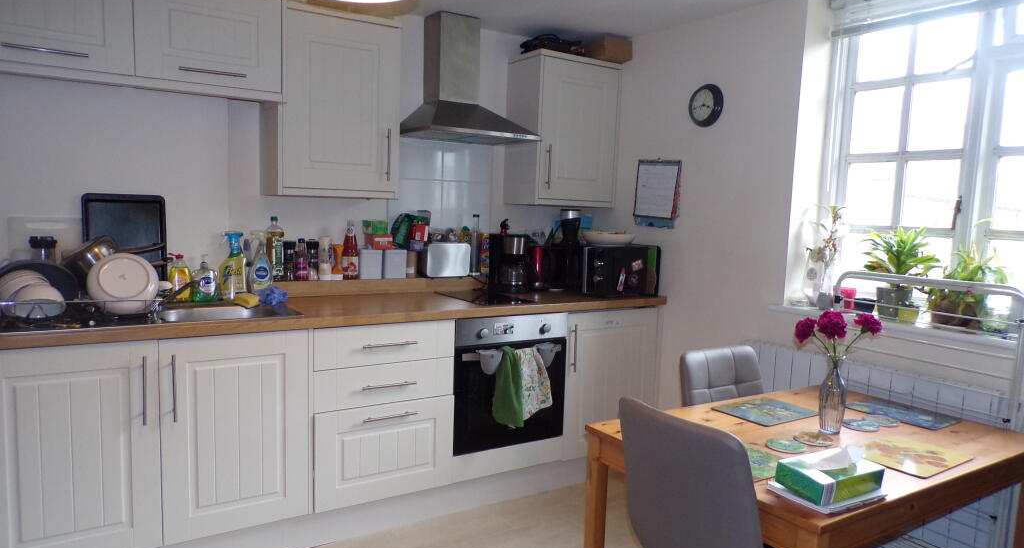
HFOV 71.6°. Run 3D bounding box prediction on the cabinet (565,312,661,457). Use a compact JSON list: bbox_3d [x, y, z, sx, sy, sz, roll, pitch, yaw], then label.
[{"bbox_3d":[0.339,0.506,3.745,0.585,0.710,0.569,-1,5,-34],"label":"cabinet"}]

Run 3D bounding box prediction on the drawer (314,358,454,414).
[{"bbox_3d":[-0.612,0.420,3.011,0.600,0.162,0.490,-2,6,-33],"label":"drawer"}]

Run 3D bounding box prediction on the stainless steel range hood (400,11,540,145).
[{"bbox_3d":[-0.214,-0.945,3.422,0.595,0.595,0.420,-2,6,-33],"label":"stainless steel range hood"}]

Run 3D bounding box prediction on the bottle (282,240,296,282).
[{"bbox_3d":[-0.997,-0.056,3.192,0.054,0.172,0.054,-2,6,-33],"label":"bottle"}]

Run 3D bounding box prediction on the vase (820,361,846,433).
[{"bbox_3d":[0.894,0.332,1.976,0.077,0.216,0.077,-2,6,-33],"label":"vase"}]

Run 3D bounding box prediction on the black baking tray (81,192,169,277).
[{"bbox_3d":[-1.468,-0.095,2.704,0.283,0.410,0.030,-2,0,-34],"label":"black baking tray"}]

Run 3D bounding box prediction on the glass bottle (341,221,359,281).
[{"bbox_3d":[-0.746,-0.106,3.270,0.080,0.261,0.080,0,5,-23],"label":"glass bottle"}]

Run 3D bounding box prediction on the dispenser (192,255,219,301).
[{"bbox_3d":[-1.260,0.019,2.919,0.105,0.191,0.065,-1,5,-34],"label":"dispenser"}]

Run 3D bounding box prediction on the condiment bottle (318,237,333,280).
[{"bbox_3d":[-0.865,-0.071,3.294,0.060,0.196,0.050,-1,5,-34],"label":"condiment bottle"}]

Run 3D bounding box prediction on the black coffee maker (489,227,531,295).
[{"bbox_3d":[0.004,-0.056,3.668,0.160,0.294,0.205,-2,6,-33],"label":"black coffee maker"}]

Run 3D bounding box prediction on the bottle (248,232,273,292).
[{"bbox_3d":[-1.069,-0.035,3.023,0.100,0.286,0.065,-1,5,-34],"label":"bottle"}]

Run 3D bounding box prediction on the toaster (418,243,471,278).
[{"bbox_3d":[-0.353,-0.075,3.650,0.243,0.171,0.165,-1,5,-34],"label":"toaster"}]

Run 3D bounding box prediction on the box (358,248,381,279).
[{"bbox_3d":[-0.683,-0.049,3.412,0.110,0.143,0.105,-2,6,-33],"label":"box"}]

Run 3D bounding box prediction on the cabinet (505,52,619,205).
[{"bbox_3d":[0.270,-0.755,3.864,0.521,0.771,0.330,-1,5,-34],"label":"cabinet"}]

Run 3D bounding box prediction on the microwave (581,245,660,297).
[{"bbox_3d":[0.475,-0.026,3.679,0.440,0.250,0.340,-1,6,-26],"label":"microwave"}]

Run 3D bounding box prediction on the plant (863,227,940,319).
[{"bbox_3d":[1.514,-0.007,2.760,0.290,0.354,0.300,-2,6,-33],"label":"plant"}]

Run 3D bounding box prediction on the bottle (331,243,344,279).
[{"bbox_3d":[-0.809,-0.053,3.317,0.055,0.166,0.055,-2,6,-33],"label":"bottle"}]

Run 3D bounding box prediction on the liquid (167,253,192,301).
[{"bbox_3d":[-1.320,0.018,2.818,0.092,0.192,0.058,-1,6,-27],"label":"liquid"}]

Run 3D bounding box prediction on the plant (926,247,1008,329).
[{"bbox_3d":[1.643,0.049,2.561,0.210,0.285,0.240,-2,6,-34],"label":"plant"}]

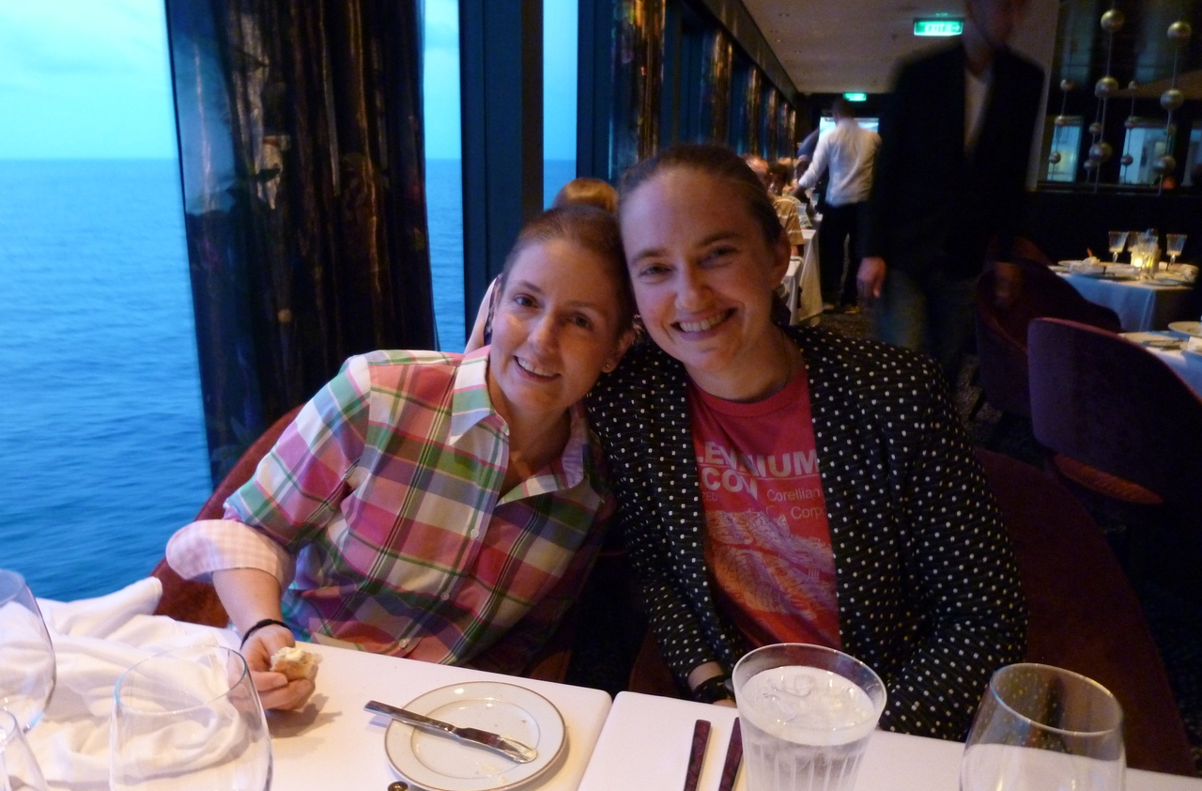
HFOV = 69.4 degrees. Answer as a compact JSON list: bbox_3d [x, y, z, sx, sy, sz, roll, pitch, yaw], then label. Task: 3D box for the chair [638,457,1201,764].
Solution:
[{"bbox_3d":[0.410,0.514,1.258,0.640,0.780,0.630,4,16,13],"label":"chair"}]

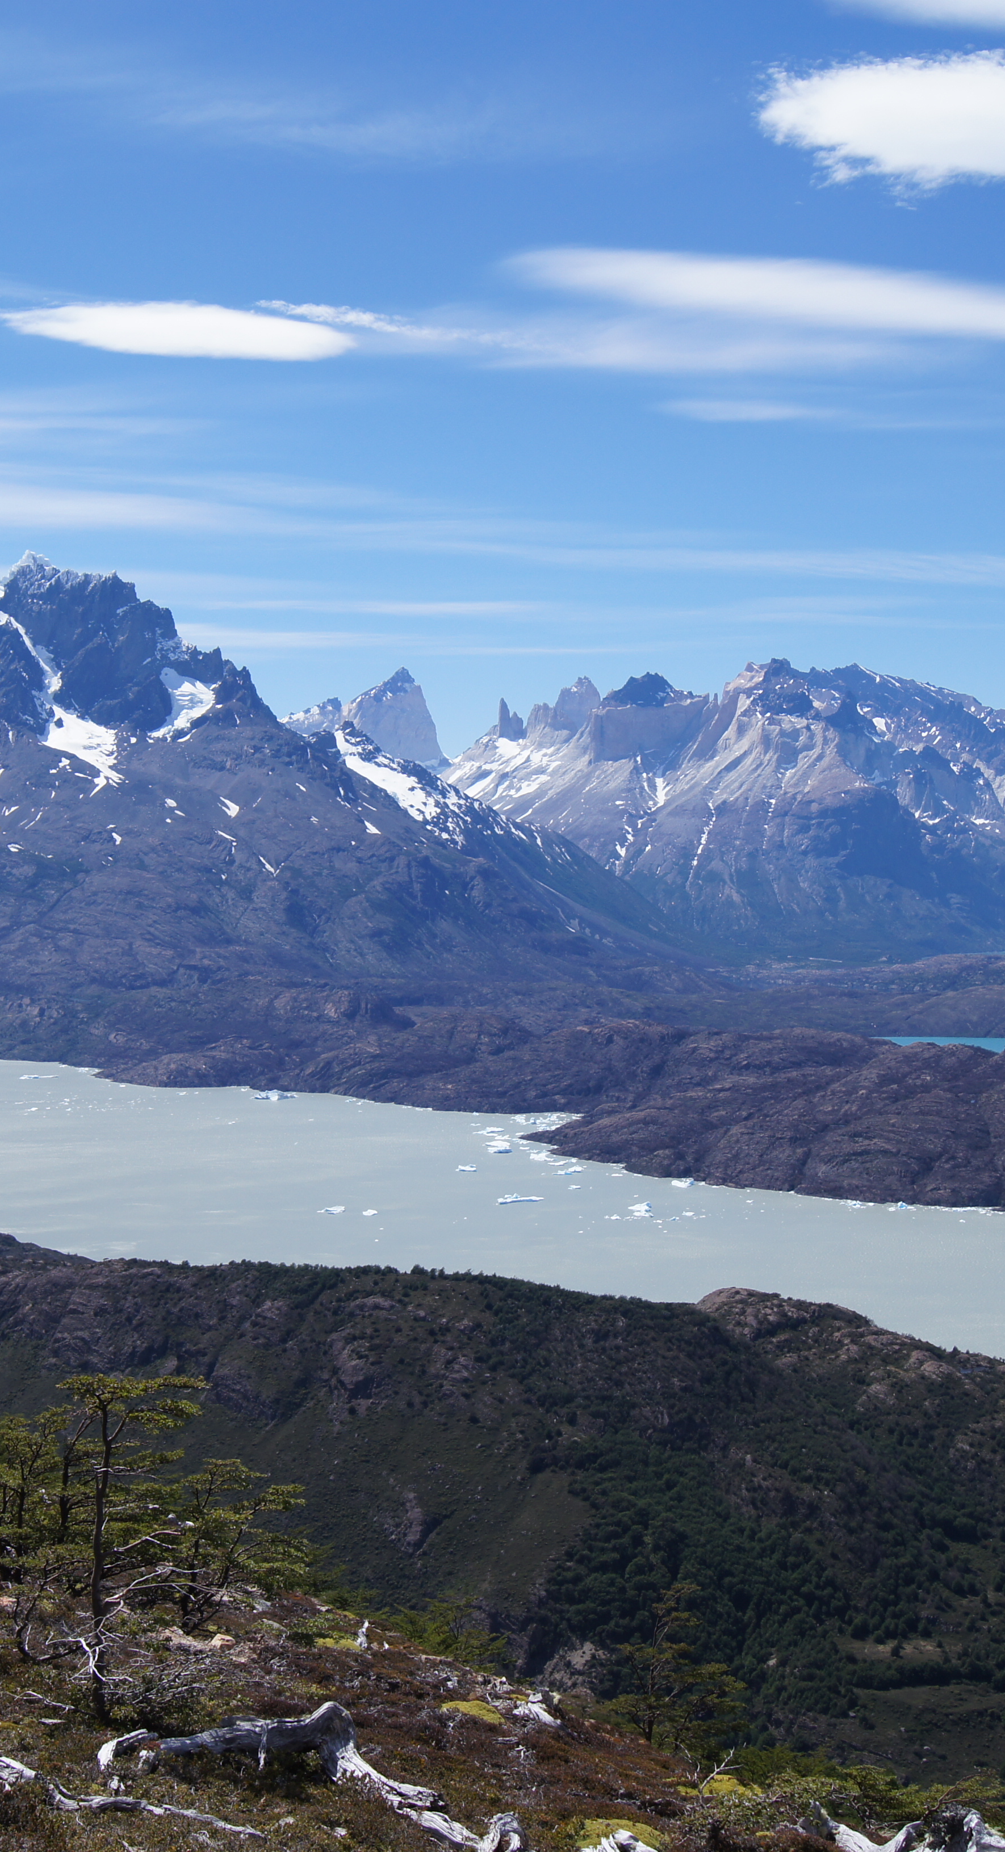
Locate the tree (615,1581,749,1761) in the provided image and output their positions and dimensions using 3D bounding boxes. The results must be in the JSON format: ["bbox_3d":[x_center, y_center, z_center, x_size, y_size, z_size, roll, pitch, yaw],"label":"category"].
[{"bbox_3d":[2.322,9.641,27.000,1.750,2.300,1.600,0,2,0],"label":"tree"}]

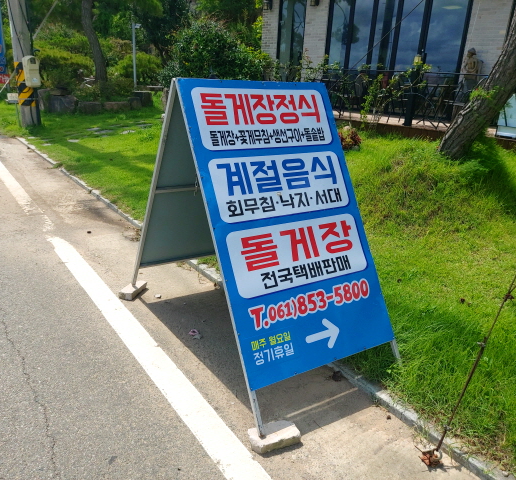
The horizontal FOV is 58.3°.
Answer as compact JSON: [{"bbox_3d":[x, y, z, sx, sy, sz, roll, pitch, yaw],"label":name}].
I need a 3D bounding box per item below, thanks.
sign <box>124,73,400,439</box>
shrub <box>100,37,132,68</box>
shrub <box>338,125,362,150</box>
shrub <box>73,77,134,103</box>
[{"bbox_3d":[-0.030,-0.140,2.677,0.930,1.470,1.750,-9,22,-31],"label":"sign"},{"bbox_3d":[-6.320,-8.250,20.500,1.500,1.500,1.400,-3,20,-16],"label":"shrub"},{"bbox_3d":[1.584,-1.774,8.000,0.430,0.420,0.400,6,19,10],"label":"shrub"},{"bbox_3d":[-5.978,-5.861,18.000,2.250,0.950,1.300,-3,20,-17],"label":"shrub"}]

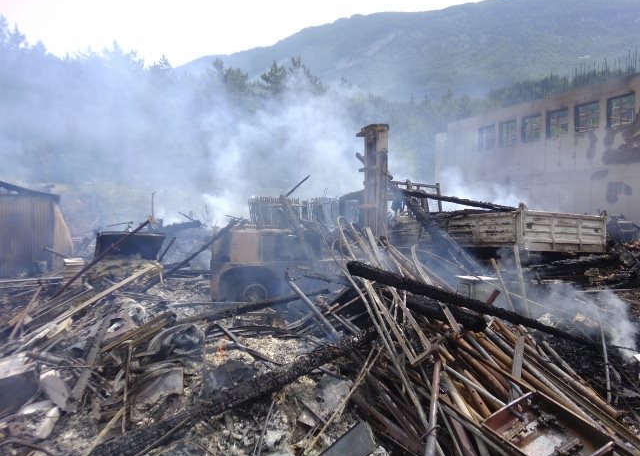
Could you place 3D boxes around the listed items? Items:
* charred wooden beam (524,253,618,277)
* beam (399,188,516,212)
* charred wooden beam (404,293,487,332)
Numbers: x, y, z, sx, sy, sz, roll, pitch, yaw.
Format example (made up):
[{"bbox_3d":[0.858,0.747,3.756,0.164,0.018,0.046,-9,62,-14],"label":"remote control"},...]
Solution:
[{"bbox_3d":[4.661,0.672,8.800,2.410,0.190,0.210,-3,2,-25],"label":"charred wooden beam"},{"bbox_3d":[2.780,-0.579,9.950,2.395,0.140,0.150,11,6,27],"label":"beam"},{"bbox_3d":[1.263,0.869,5.000,0.889,0.170,0.180,12,9,42],"label":"charred wooden beam"}]

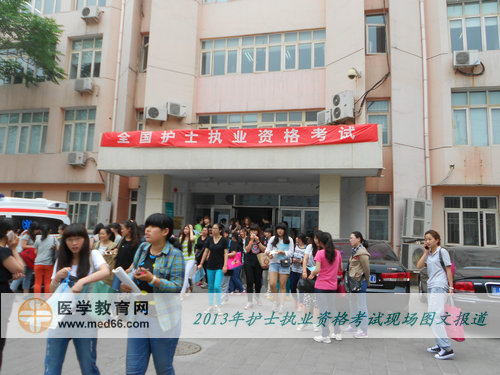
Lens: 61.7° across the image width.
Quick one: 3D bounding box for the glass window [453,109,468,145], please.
[{"bbox_3d":[7.615,-2.177,15.127,0.530,1.380,0.080,0,-8,13],"label":"glass window"}]

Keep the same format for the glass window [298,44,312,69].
[{"bbox_3d":[2.305,-5.416,17.342,0.570,1.080,0.080,0,-8,13],"label":"glass window"}]

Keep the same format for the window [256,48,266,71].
[{"bbox_3d":[0.484,-5.538,18.152,0.429,1.045,0.063,0,-8,14],"label":"window"}]

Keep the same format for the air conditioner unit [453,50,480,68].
[{"bbox_3d":[7.761,-4.582,14.975,0.800,0.530,0.300,0,-8,13],"label":"air conditioner unit"}]

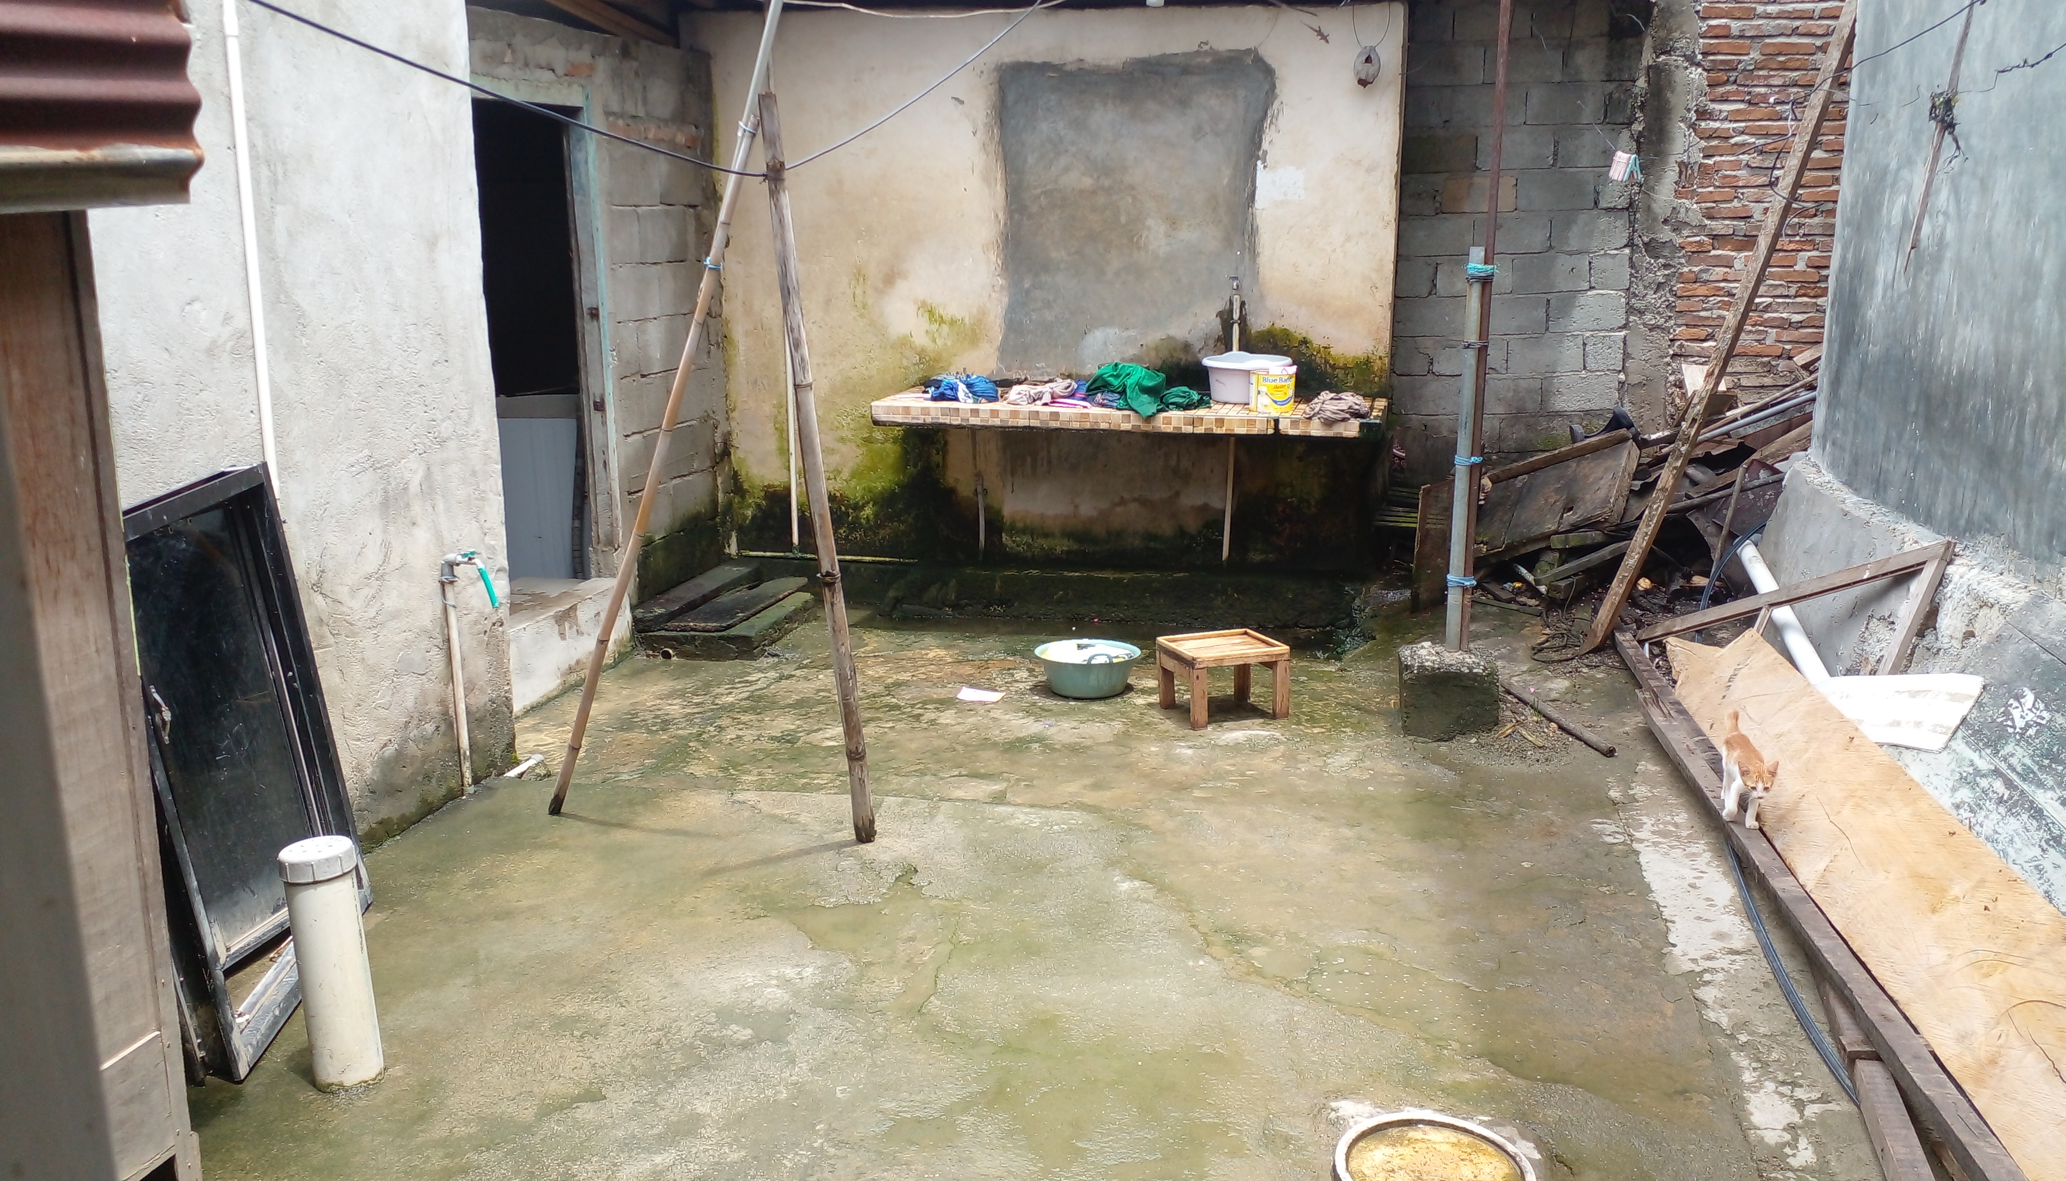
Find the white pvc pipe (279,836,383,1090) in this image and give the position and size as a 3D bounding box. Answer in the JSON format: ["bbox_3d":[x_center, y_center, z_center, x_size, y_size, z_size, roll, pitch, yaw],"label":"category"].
[{"bbox_3d":[-1.216,0.650,2.805,0.125,0.440,0.125,1,13,12],"label":"white pvc pipe"}]

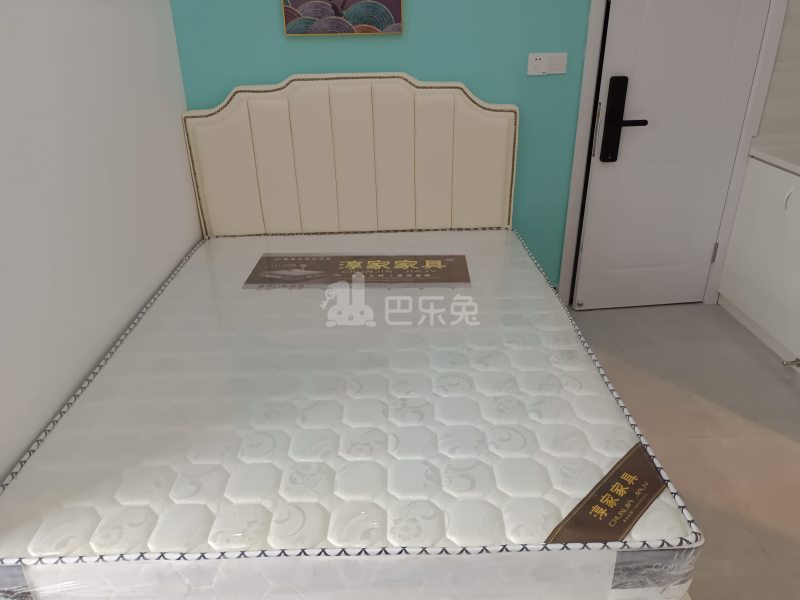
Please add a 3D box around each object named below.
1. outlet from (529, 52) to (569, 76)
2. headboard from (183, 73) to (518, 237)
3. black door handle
[{"bbox_3d":[0.662,-1.058,2.590,0.171,0.087,0.012,-2,26,0],"label":"outlet"},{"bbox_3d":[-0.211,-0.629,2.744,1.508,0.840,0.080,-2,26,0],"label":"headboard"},{"bbox_3d":[1.034,-0.819,2.639,0.190,0.377,0.065,-3,26,-4],"label":"black door handle"}]

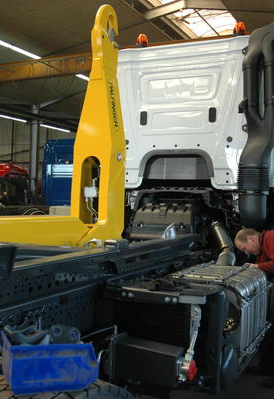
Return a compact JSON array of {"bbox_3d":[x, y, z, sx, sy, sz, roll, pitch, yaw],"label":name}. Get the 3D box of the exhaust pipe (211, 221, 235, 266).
[{"bbox_3d":[0.855,0.440,4.450,0.160,0.460,0.160,-10,-14,-16],"label":"exhaust pipe"}]

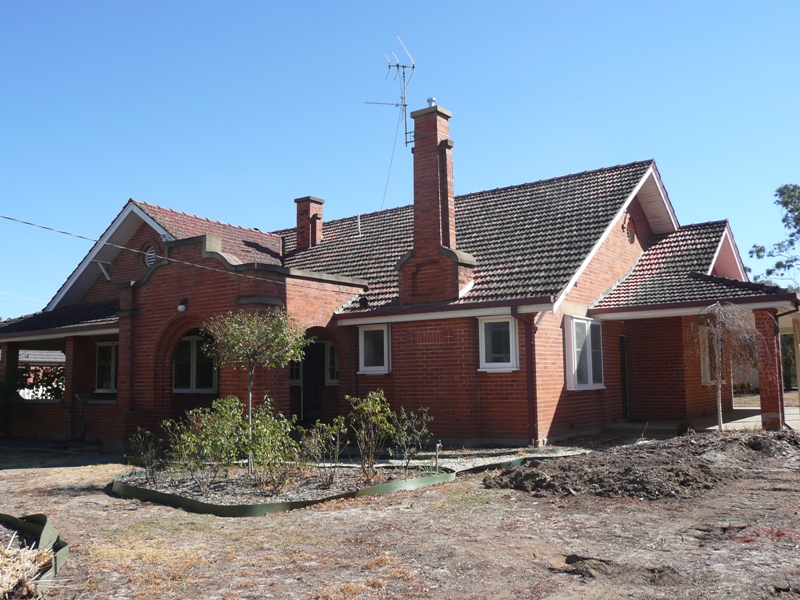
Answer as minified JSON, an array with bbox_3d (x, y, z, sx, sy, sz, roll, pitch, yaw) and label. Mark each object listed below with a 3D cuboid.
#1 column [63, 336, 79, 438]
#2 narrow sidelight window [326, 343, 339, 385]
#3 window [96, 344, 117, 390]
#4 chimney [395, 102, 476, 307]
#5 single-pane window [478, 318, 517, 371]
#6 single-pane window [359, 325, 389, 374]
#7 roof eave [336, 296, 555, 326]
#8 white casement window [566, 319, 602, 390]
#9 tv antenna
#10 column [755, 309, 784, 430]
[{"bbox_3d":[-8.549,2.304,19.444,0.359,2.657,0.333,-5,-7,36],"label":"column"},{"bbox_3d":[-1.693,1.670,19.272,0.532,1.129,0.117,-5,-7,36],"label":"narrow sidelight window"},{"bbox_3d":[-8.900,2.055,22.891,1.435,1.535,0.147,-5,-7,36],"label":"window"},{"bbox_3d":[0.774,-1.986,16.103,1.524,4.241,0.704,-5,-7,36],"label":"chimney"},{"bbox_3d":[1.976,0.875,14.962,0.805,1.082,0.166,-5,-7,36],"label":"single-pane window"},{"bbox_3d":[-0.563,1.121,16.799,0.860,1.100,0.166,-5,-7,36],"label":"single-pane window"},{"bbox_3d":[0.825,0.296,15.294,5.279,0.285,0.489,-5,-7,36],"label":"roof eave"},{"bbox_3d":[4.093,1.199,16.378,0.166,1.518,1.748,-5,-7,36],"label":"white casement window"},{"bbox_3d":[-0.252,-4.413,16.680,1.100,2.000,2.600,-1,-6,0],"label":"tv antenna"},{"bbox_3d":[7.543,1.416,15.095,0.377,2.443,0.372,-5,-7,36],"label":"column"}]

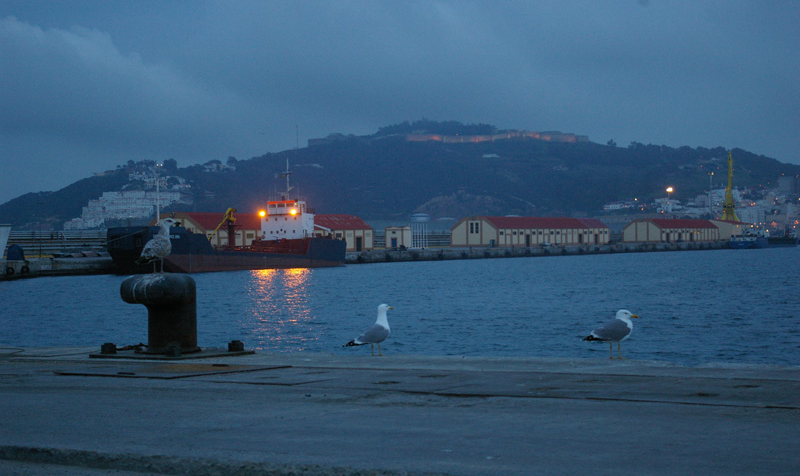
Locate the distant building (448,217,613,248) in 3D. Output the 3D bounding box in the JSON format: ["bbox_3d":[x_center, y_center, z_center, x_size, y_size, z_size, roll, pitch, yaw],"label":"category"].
[{"bbox_3d":[43.441,-1.882,581.861,14.600,8.900,107.000,-1,0,24],"label":"distant building"}]

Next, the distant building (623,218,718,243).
[{"bbox_3d":[109.752,-2.660,731.069,14.700,8.600,87.000,-1,0,24],"label":"distant building"}]

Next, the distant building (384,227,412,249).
[{"bbox_3d":[-0.233,0.070,498.931,4.900,5.800,6.400,-1,0,24],"label":"distant building"}]

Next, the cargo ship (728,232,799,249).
[{"bbox_3d":[154.816,0.215,776.580,11.000,8.000,74.000,-1,0,24],"label":"cargo ship"}]

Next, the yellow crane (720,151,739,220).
[{"bbox_3d":[156.110,-20.311,860.000,11.000,42.000,13.000,-1,0,24],"label":"yellow crane"}]

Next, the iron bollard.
[{"bbox_3d":[-2.208,0.695,16.750,0.680,0.750,0.600,-1,0,35],"label":"iron bollard"}]

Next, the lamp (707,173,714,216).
[{"bbox_3d":[143.253,-14.764,840.000,1.500,31.000,2.500,-1,0,24],"label":"lamp"}]

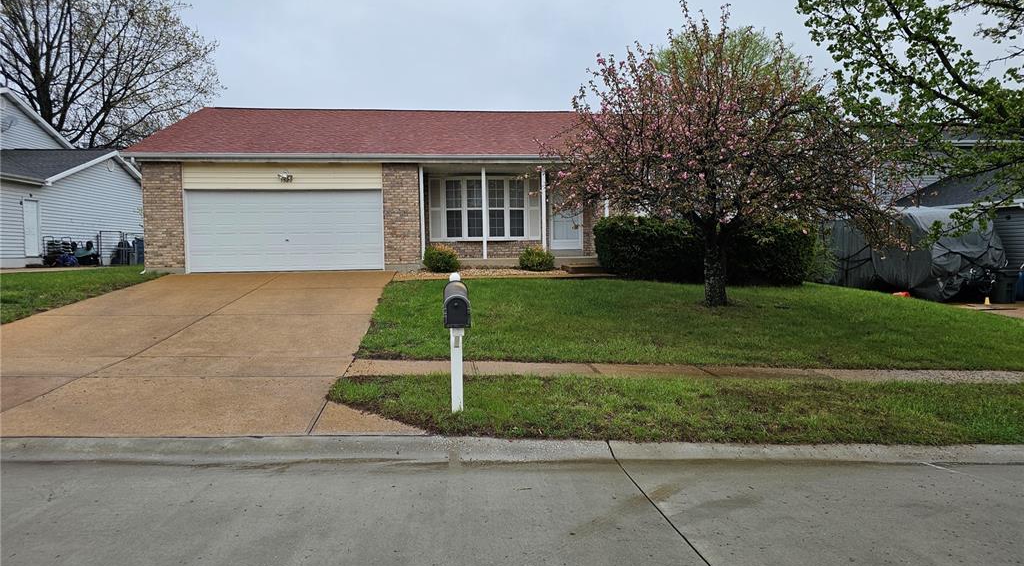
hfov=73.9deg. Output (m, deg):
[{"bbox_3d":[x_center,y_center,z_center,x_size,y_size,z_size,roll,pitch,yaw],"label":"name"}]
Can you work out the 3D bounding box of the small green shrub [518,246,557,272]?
[{"bbox_3d":[0.667,-0.645,18.009,0.980,0.720,0.900,-1,2,-8],"label":"small green shrub"}]

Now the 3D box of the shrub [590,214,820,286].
[{"bbox_3d":[5.069,-0.805,18.070,5.600,1.720,1.500,-1,2,-8],"label":"shrub"}]

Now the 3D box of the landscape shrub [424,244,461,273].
[{"bbox_3d":[-1.864,-0.601,17.704,0.970,0.800,0.920,-1,2,-8],"label":"landscape shrub"}]

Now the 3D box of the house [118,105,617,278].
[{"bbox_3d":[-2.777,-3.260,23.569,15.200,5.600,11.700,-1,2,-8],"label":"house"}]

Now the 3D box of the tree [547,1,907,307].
[{"bbox_3d":[4.264,-2.623,14.173,7.200,6.300,6.500,-1,2,-8],"label":"tree"}]

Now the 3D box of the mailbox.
[{"bbox_3d":[-0.510,0.213,6.253,0.235,0.285,0.530,-1,11,-8],"label":"mailbox"}]

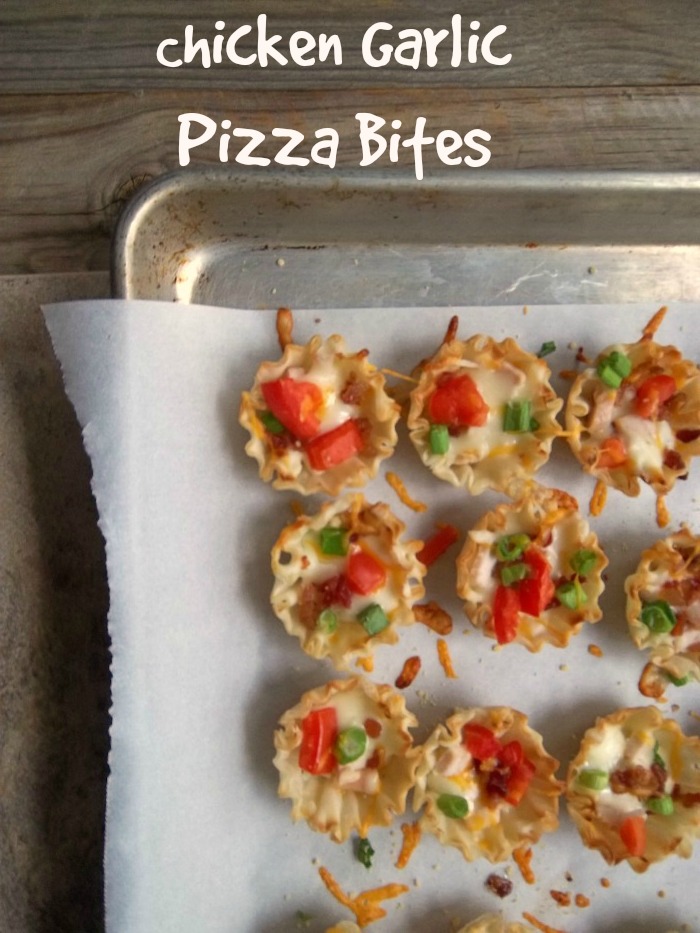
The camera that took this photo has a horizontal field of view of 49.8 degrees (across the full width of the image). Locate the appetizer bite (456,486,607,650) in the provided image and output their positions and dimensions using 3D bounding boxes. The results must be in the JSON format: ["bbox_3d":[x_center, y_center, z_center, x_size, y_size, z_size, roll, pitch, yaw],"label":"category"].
[{"bbox_3d":[0.054,0.031,0.238,0.045,0.024,0.048,0,92,0],"label":"appetizer bite"}]

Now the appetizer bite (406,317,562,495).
[{"bbox_3d":[0.040,-0.017,0.236,0.046,0.024,0.049,0,92,0],"label":"appetizer bite"}]

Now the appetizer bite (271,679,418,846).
[{"bbox_3d":[-0.001,0.088,0.240,0.044,0.024,0.051,0,92,0],"label":"appetizer bite"}]

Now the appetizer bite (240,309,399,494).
[{"bbox_3d":[-0.009,-0.017,0.236,0.047,0.024,0.049,0,92,0],"label":"appetizer bite"}]

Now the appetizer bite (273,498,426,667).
[{"bbox_3d":[0.000,0.035,0.238,0.047,0.024,0.053,0,92,0],"label":"appetizer bite"}]

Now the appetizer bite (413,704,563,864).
[{"bbox_3d":[0.042,0.096,0.241,0.045,0.024,0.048,0,92,0],"label":"appetizer bite"}]

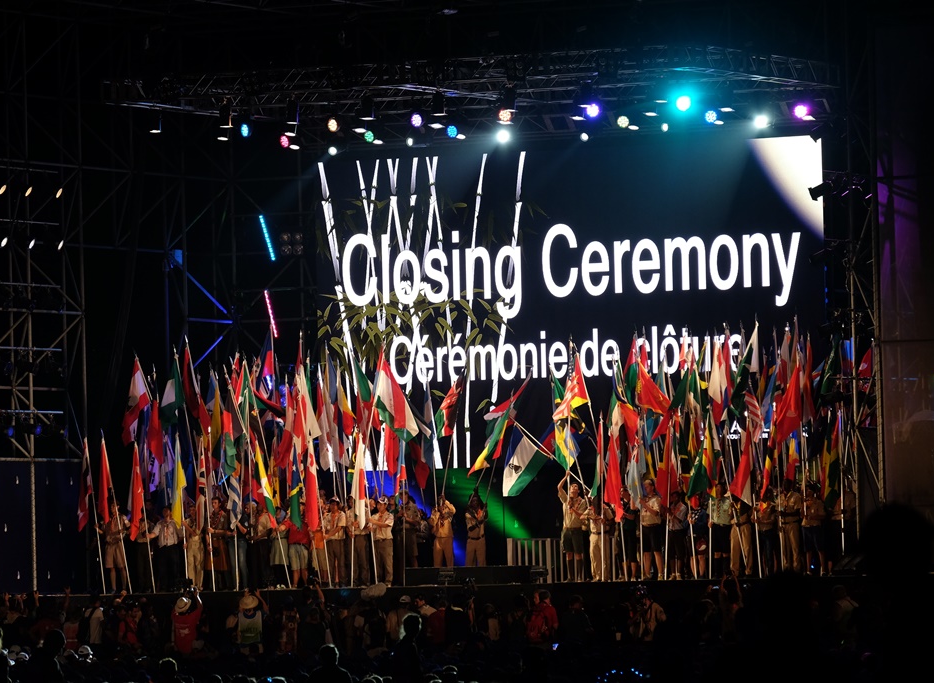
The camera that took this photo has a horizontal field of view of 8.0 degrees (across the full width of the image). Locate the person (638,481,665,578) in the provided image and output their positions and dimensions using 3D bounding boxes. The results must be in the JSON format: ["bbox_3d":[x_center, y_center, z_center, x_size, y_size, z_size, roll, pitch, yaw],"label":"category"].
[{"bbox_3d":[3.315,3.378,119.600,0.540,1.820,0.420,-2,-3,18],"label":"person"}]

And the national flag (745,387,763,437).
[{"bbox_3d":[5.200,1.311,120.388,0.326,0.959,0.300,-2,-3,11],"label":"national flag"}]

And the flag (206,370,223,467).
[{"bbox_3d":[-4.826,1.510,127.221,0.344,1.911,0.250,-1,-2,9],"label":"flag"}]

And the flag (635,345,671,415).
[{"bbox_3d":[3.390,0.691,121.000,0.680,1.280,0.400,-2,-2,12],"label":"flag"}]

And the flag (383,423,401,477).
[{"bbox_3d":[-1.384,1.988,123.683,0.334,1.041,0.300,-2,-3,11],"label":"flag"}]

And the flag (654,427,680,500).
[{"bbox_3d":[3.572,2.184,119.189,0.466,1.325,0.300,-2,-3,11],"label":"flag"}]

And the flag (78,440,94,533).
[{"bbox_3d":[-7.354,2.776,128.310,0.294,1.812,0.240,-1,-2,12],"label":"flag"}]

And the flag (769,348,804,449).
[{"bbox_3d":[5.887,1.050,122.660,0.572,1.843,0.320,-1,-2,12],"label":"flag"}]

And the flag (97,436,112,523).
[{"bbox_3d":[-6.978,2.657,128.140,0.255,1.733,0.240,-1,-2,12],"label":"flag"}]

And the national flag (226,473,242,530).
[{"bbox_3d":[-4.319,2.923,123.129,0.296,1.147,0.250,-2,-3,11],"label":"national flag"}]

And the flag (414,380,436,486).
[{"bbox_3d":[-0.810,1.797,130.000,0.405,2.137,0.350,-2,-2,12],"label":"flag"}]

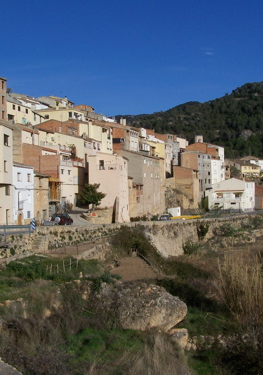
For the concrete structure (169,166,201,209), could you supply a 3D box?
[{"bbox_3d":[13.234,0.067,134.166,5.600,10.184,6.800,0,-1,20],"label":"concrete structure"}]

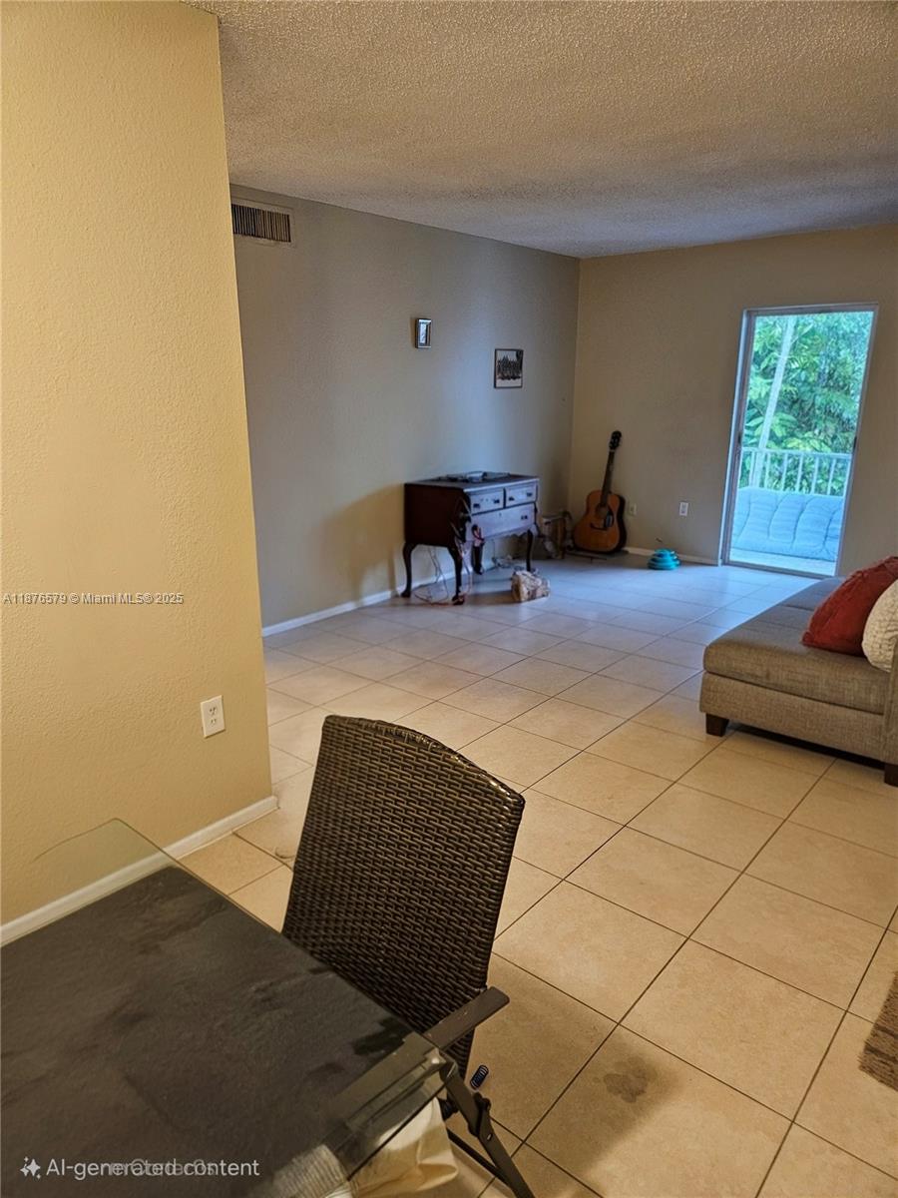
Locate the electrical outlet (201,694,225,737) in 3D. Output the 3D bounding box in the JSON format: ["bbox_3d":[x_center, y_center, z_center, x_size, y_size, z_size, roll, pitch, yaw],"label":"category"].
[{"bbox_3d":[-0.753,0.377,2.551,0.009,0.120,0.076,13,20,38],"label":"electrical outlet"}]

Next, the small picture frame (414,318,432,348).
[{"bbox_3d":[-0.163,-1.778,5.335,0.025,0.180,0.135,13,20,38],"label":"small picture frame"}]

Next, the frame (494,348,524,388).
[{"bbox_3d":[0.474,-1.771,6.125,0.020,0.280,0.357,13,20,38],"label":"frame"}]

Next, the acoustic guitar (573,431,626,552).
[{"bbox_3d":[1.342,-0.897,6.710,0.410,1.050,0.120,6,-5,38],"label":"acoustic guitar"}]

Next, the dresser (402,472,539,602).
[{"bbox_3d":[0.160,-0.456,5.712,0.490,0.780,0.860,13,20,38],"label":"dresser"}]

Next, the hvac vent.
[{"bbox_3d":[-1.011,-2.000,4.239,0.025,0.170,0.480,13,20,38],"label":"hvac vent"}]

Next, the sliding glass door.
[{"bbox_3d":[2.576,-1.140,5.943,0.920,1.980,0.090,13,20,38],"label":"sliding glass door"}]

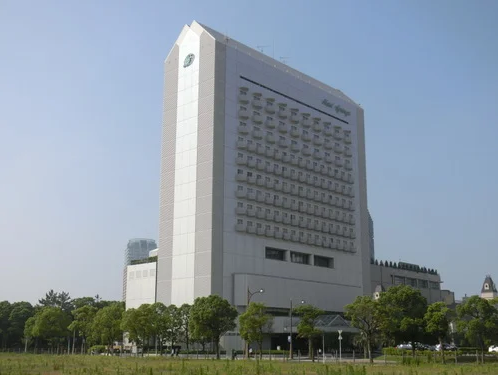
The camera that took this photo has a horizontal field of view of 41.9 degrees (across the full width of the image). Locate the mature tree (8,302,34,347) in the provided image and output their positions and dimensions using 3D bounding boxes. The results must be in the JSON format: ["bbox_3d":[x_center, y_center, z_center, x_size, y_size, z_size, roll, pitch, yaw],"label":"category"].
[{"bbox_3d":[-44.182,27.341,127.152,5.620,9.760,5.620,5,-14,-18],"label":"mature tree"}]

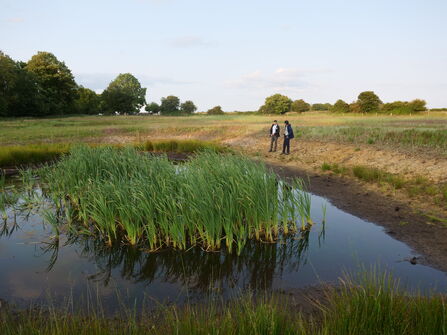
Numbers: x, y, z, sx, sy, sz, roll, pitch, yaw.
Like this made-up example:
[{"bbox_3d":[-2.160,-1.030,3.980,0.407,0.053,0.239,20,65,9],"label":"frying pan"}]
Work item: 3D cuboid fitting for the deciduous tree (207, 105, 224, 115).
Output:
[{"bbox_3d":[-2.844,-20.435,110.120,6.398,3.145,5.886,0,10,0],"label":"deciduous tree"}]

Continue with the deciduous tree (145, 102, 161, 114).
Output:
[{"bbox_3d":[-25.127,-20.947,110.026,5.505,4.187,5.064,0,10,0],"label":"deciduous tree"}]

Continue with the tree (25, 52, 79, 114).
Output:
[{"bbox_3d":[-40.223,-19.561,72.660,11.957,14.764,11.001,0,10,0],"label":"tree"}]

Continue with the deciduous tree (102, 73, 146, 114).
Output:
[{"bbox_3d":[-28.168,-20.693,87.703,12.738,11.668,11.719,0,10,0],"label":"deciduous tree"}]

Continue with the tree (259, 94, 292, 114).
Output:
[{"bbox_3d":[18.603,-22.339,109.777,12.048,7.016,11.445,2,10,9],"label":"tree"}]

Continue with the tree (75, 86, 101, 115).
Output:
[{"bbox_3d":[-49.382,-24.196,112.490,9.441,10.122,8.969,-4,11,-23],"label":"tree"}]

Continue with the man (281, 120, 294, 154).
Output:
[{"bbox_3d":[3.344,-1.559,16.185,0.500,1.774,0.520,-5,12,-27],"label":"man"}]

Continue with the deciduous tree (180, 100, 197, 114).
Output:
[{"bbox_3d":[-11.648,-19.876,103.106,5.325,4.739,4.899,0,10,0],"label":"deciduous tree"}]

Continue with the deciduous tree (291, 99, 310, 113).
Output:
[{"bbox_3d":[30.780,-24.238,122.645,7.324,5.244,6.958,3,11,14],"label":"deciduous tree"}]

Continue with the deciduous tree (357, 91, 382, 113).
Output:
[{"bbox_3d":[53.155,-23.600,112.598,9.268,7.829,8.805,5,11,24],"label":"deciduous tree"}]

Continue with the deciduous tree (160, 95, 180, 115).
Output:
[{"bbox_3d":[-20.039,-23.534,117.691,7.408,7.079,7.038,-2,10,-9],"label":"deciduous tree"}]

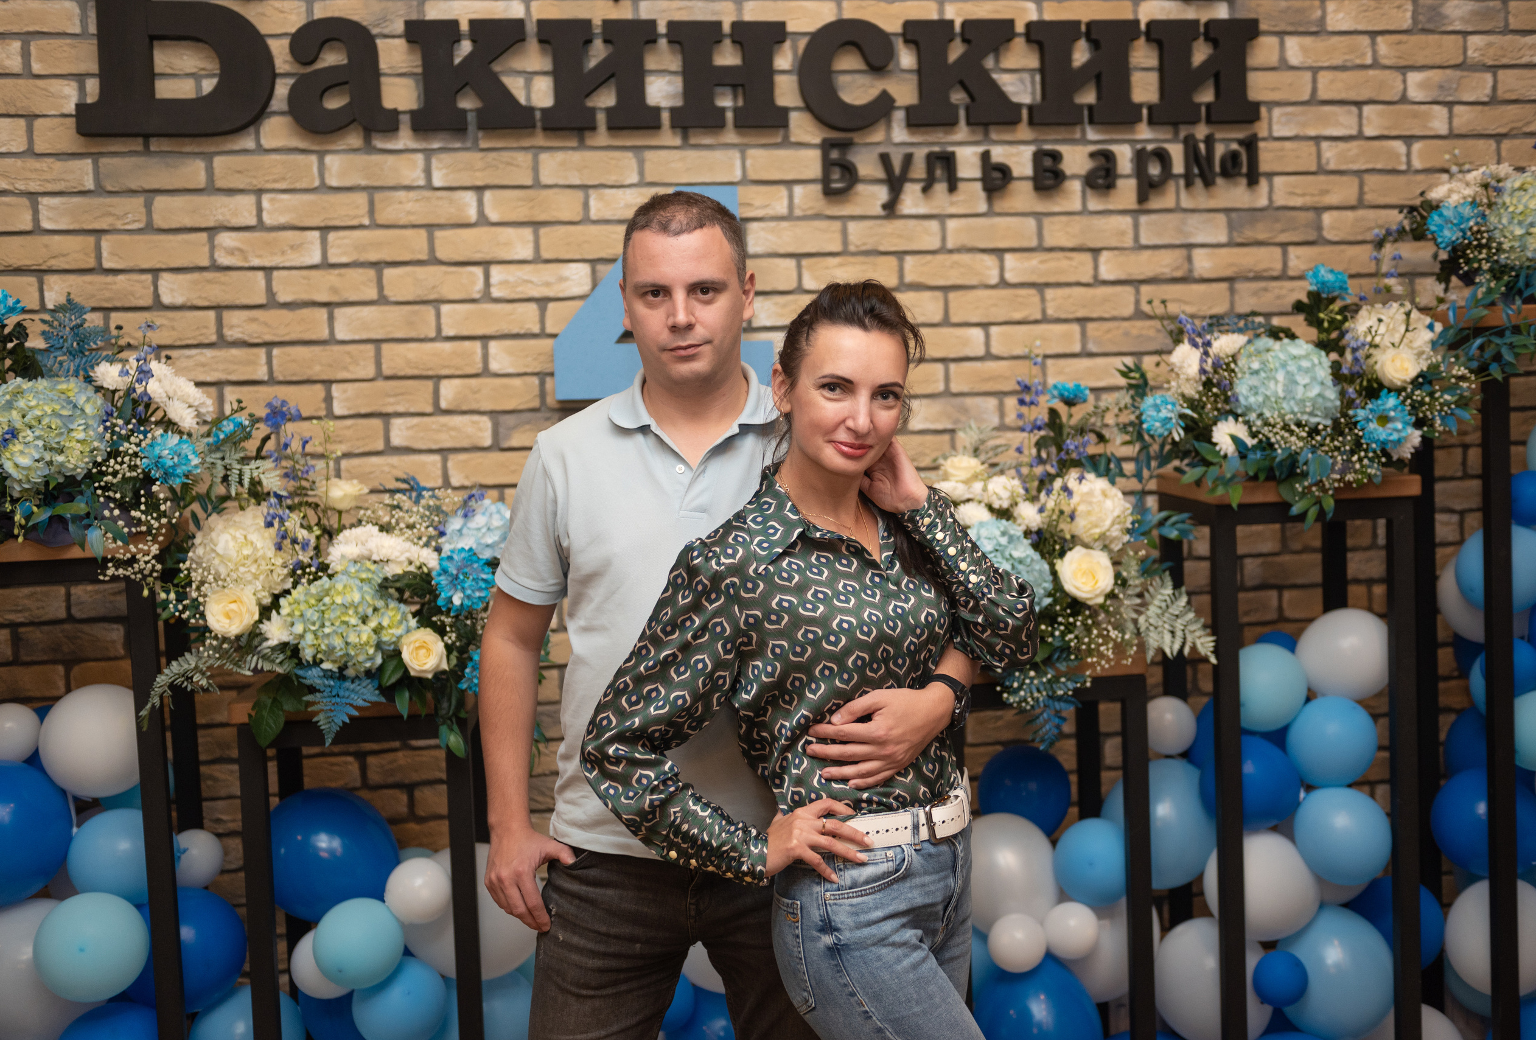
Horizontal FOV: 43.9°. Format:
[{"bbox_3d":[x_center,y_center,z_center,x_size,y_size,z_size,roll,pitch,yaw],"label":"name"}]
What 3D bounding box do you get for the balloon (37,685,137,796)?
[{"bbox_3d":[-1.134,0.377,3.238,0.207,0.192,0.200,-3,4,-10],"label":"balloon"}]

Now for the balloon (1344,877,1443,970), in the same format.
[{"bbox_3d":[1.274,0.827,3.880,0.208,0.208,0.208,-1,4,18],"label":"balloon"}]

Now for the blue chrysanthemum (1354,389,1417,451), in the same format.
[{"bbox_3d":[1.193,-0.192,3.690,0.117,0.118,0.055,-1,3,18],"label":"blue chrysanthemum"}]

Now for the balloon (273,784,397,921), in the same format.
[{"bbox_3d":[-0.790,0.601,3.421,0.256,0.243,0.249,-3,4,-14],"label":"balloon"}]

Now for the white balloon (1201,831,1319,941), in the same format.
[{"bbox_3d":[0.995,0.741,3.850,0.232,0.224,0.225,-1,3,14],"label":"white balloon"}]

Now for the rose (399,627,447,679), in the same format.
[{"bbox_3d":[-0.581,0.225,3.208,0.082,0.085,0.066,-3,4,-10],"label":"rose"}]

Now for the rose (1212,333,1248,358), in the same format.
[{"bbox_3d":[0.919,-0.347,3.788,0.075,0.051,0.070,-1,4,14],"label":"rose"}]

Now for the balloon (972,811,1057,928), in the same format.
[{"bbox_3d":[0.388,0.588,3.137,0.184,0.216,0.188,-2,4,7],"label":"balloon"}]

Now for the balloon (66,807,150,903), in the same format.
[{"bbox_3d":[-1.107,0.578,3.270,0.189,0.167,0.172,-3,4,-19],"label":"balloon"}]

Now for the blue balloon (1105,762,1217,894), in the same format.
[{"bbox_3d":[0.780,0.605,3.795,0.230,0.262,0.246,-2,4,11],"label":"blue balloon"}]

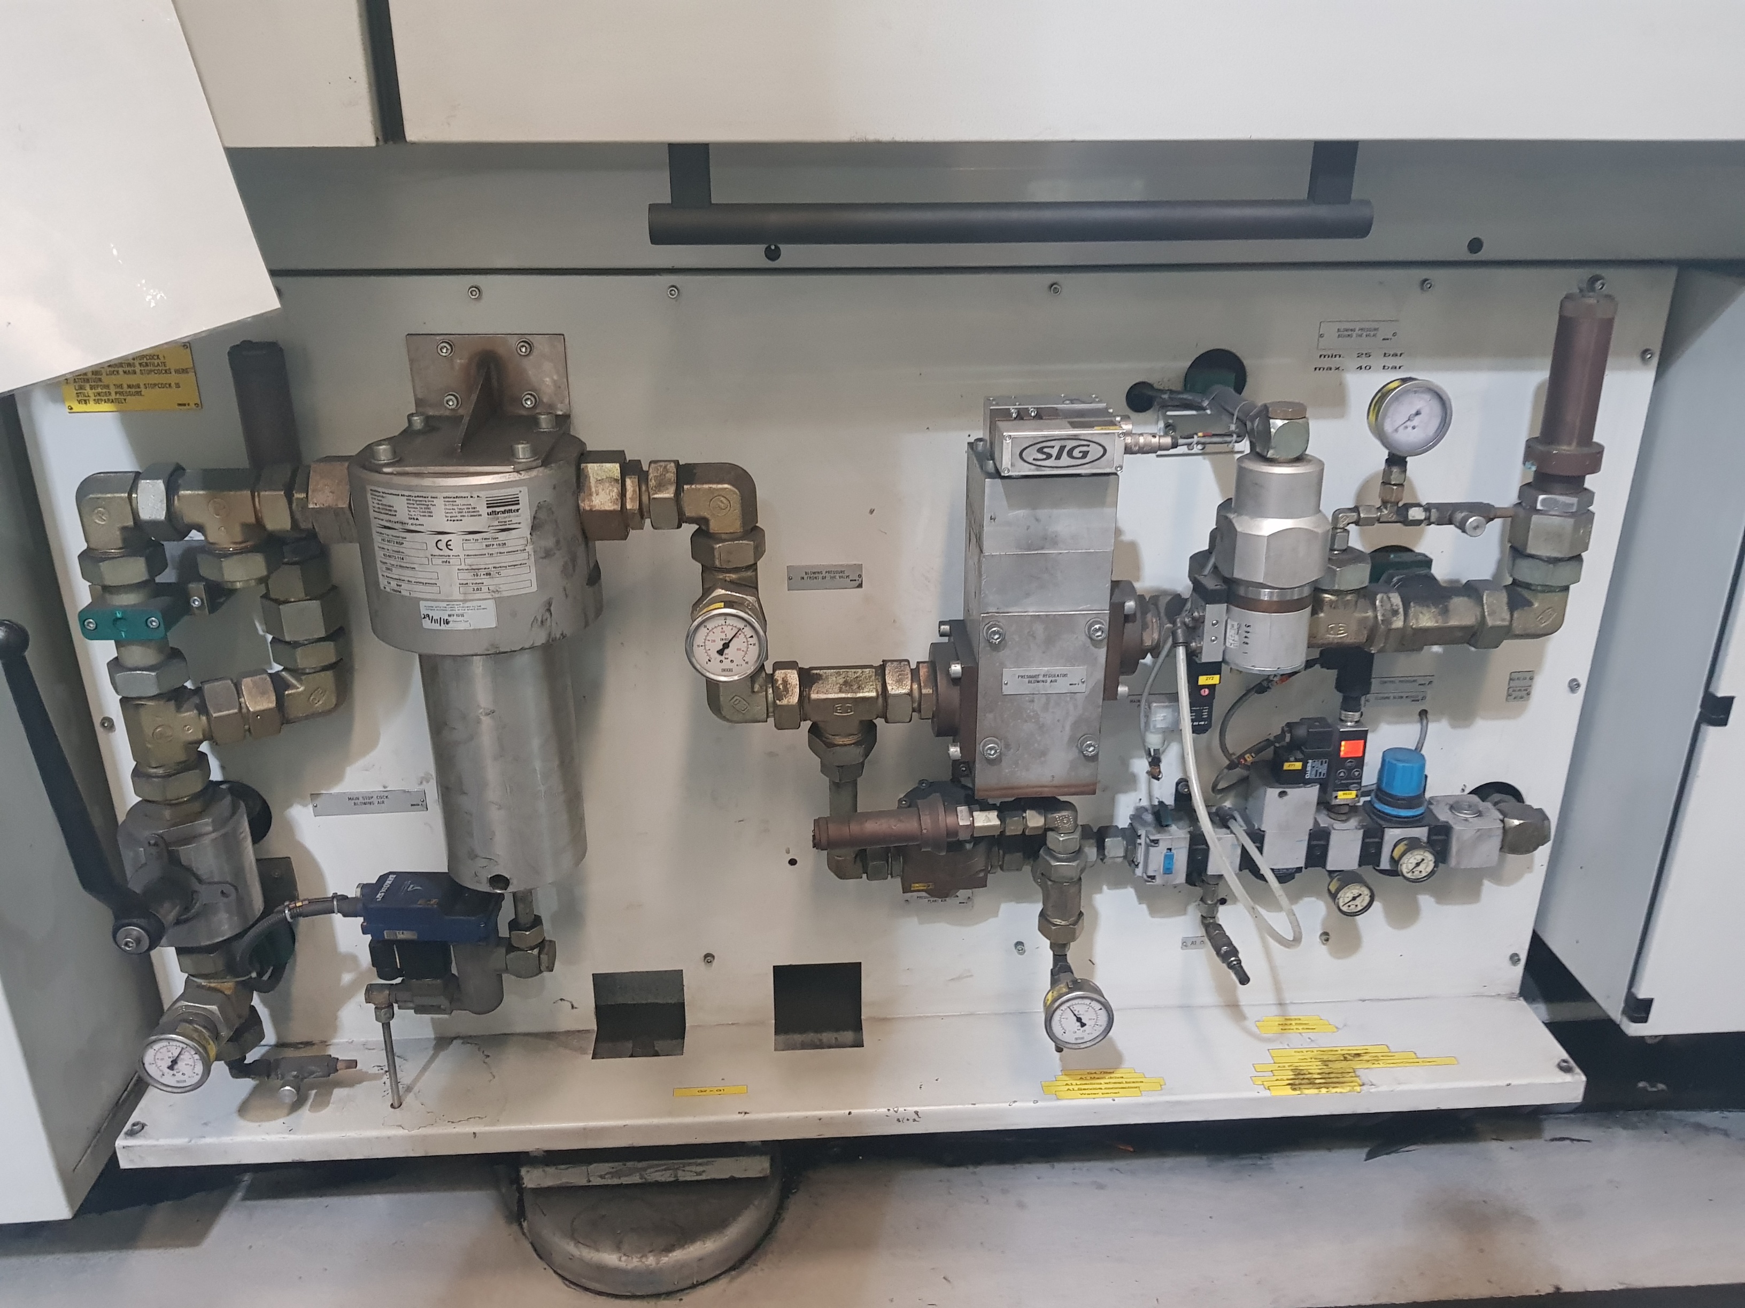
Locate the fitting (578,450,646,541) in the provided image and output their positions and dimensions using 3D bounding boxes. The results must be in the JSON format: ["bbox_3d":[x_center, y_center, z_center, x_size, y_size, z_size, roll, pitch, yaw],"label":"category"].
[{"bbox_3d":[-0.224,-0.137,1.128,0.050,0.067,0.075,-1,22,-3],"label":"fitting"}]

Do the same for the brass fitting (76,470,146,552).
[{"bbox_3d":[-0.644,-0.122,1.106,0.054,0.057,0.047,-1,22,-3],"label":"brass fitting"}]

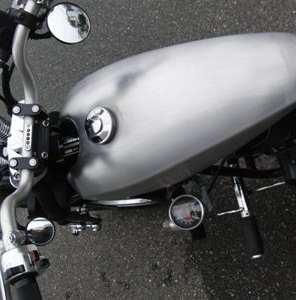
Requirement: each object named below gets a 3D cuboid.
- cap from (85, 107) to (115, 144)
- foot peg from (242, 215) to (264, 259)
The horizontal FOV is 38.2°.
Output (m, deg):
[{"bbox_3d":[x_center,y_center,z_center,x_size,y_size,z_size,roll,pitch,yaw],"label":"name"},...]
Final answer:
[{"bbox_3d":[-0.083,-0.042,0.760,0.066,0.021,0.066,-4,84,37],"label":"cap"},{"bbox_3d":[0.281,0.230,1.140,0.036,0.036,0.112,-16,77,35],"label":"foot peg"}]

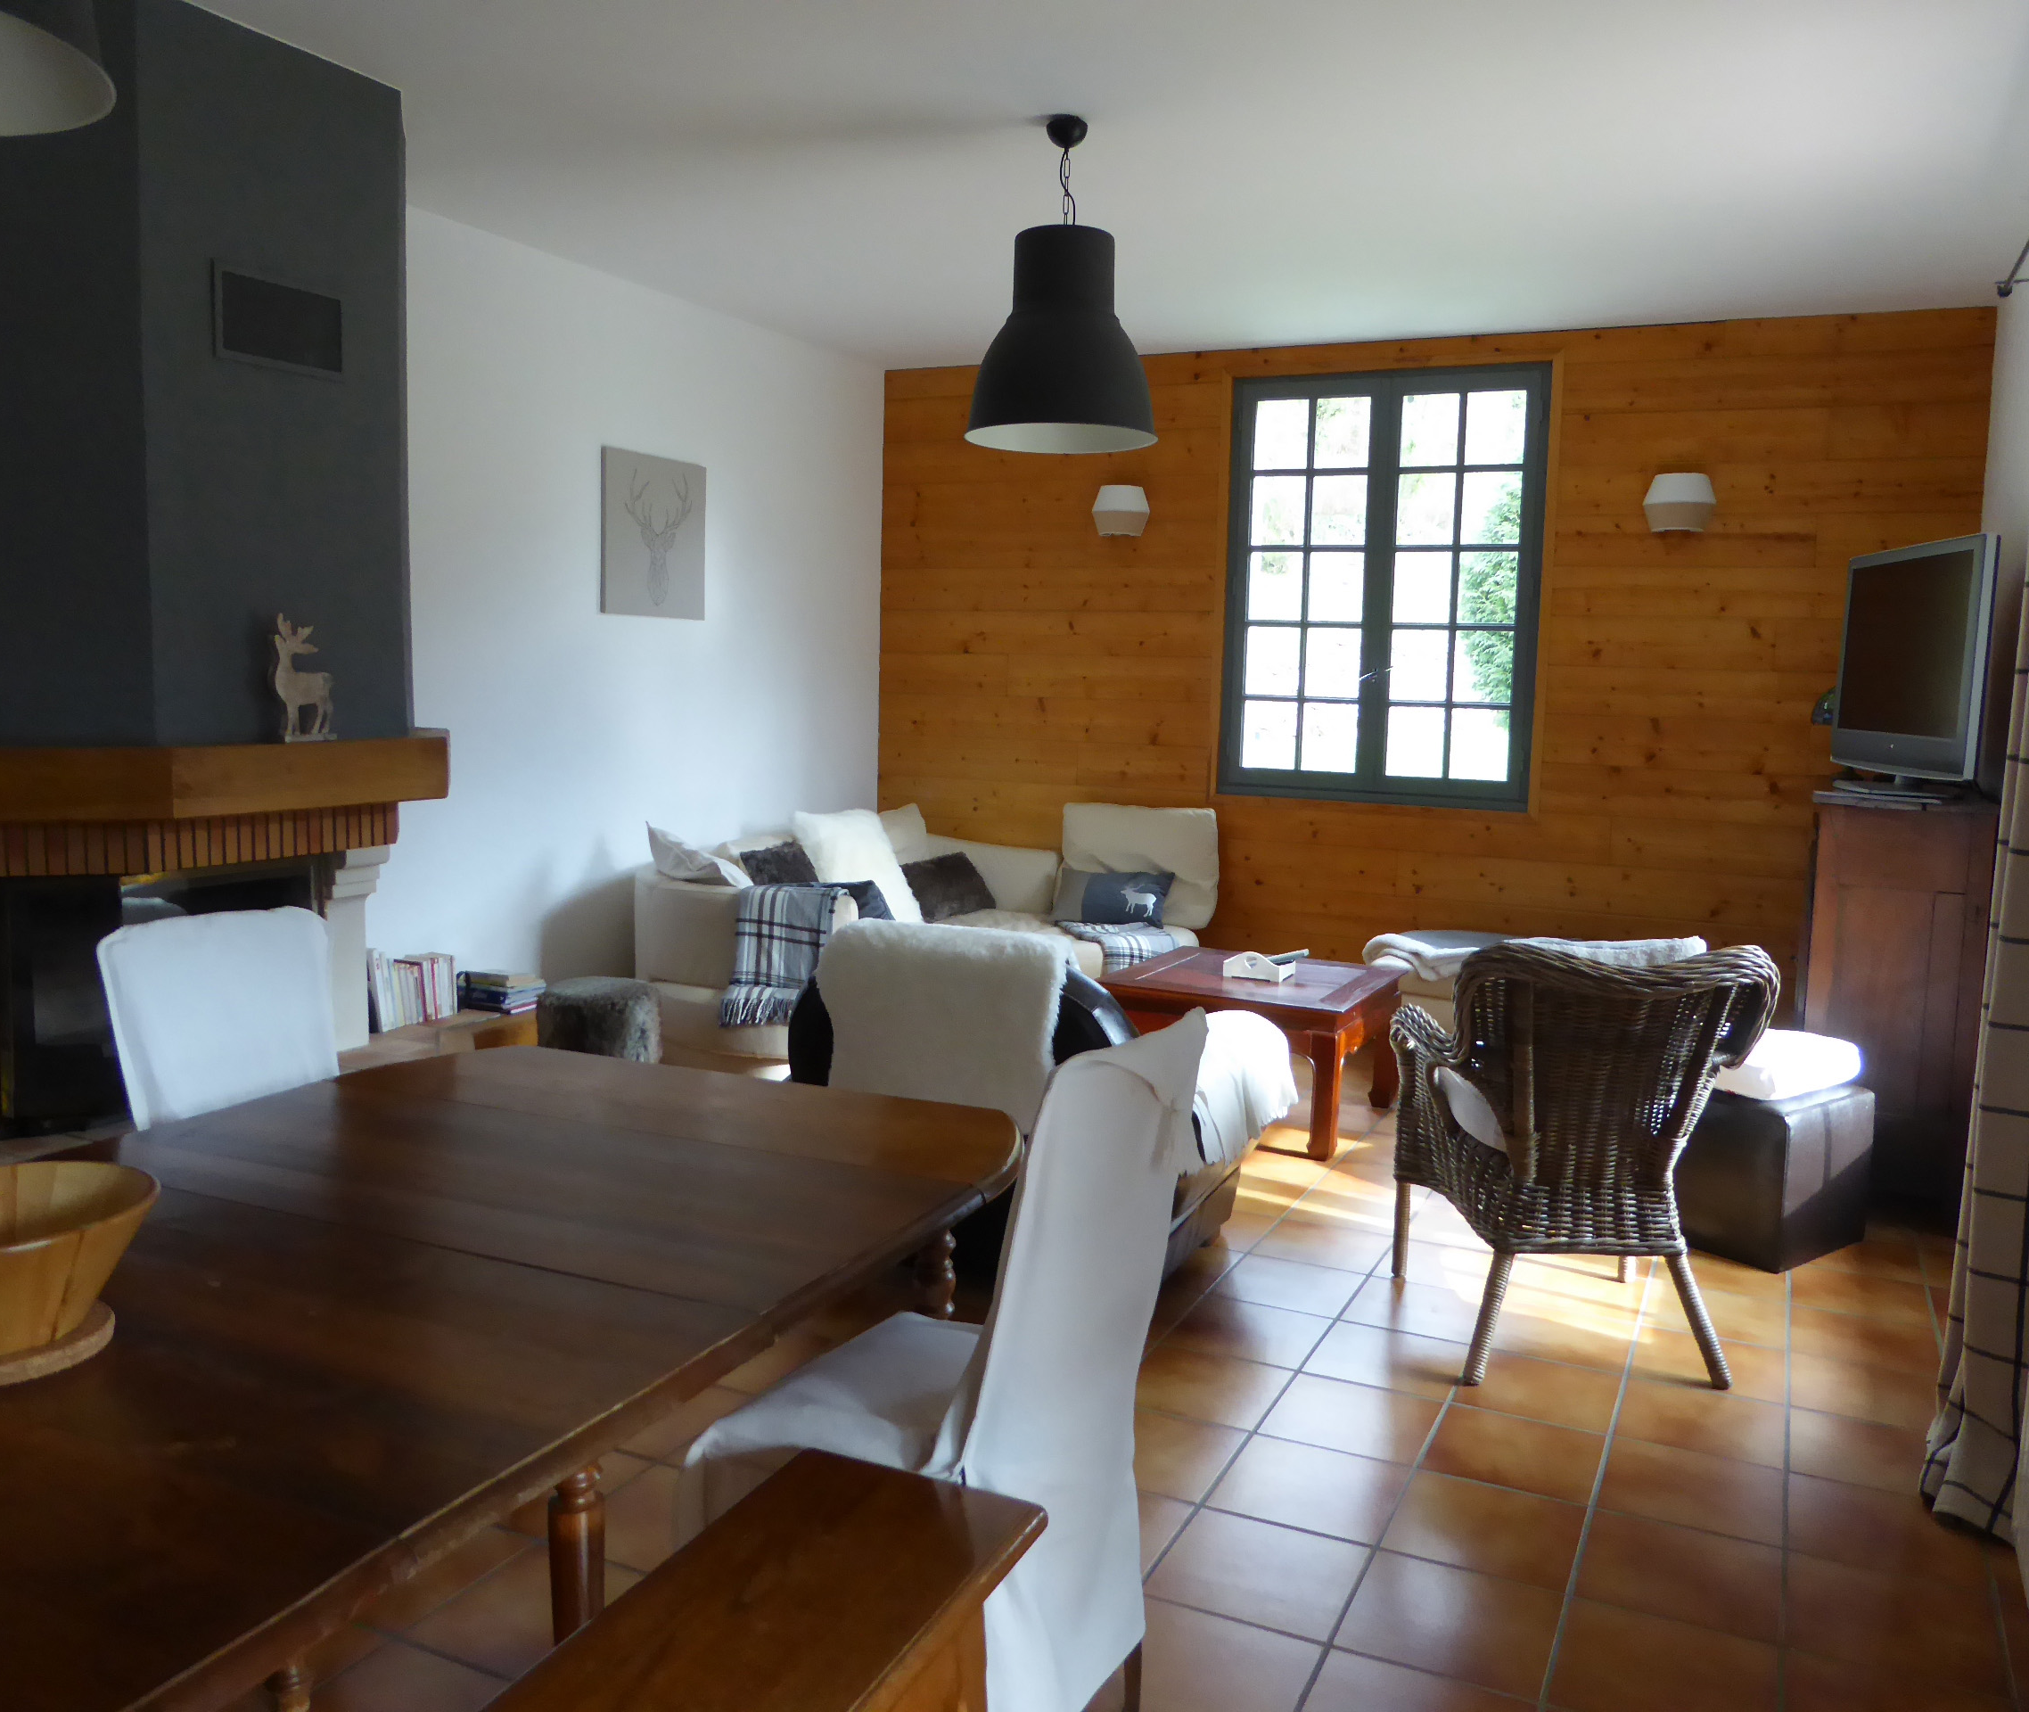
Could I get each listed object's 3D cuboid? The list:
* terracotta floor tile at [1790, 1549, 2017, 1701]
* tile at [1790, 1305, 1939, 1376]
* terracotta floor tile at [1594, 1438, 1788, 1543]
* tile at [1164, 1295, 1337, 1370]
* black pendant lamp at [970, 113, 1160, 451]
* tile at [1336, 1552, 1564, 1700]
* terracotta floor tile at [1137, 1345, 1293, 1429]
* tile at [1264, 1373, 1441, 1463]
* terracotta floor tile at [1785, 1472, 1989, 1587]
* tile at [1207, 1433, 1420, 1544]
[{"bbox_3d":[1.350,1.183,2.532,0.295,0.010,0.295,4,7,25],"label":"terracotta floor tile"},{"bbox_3d":[1.892,1.076,3.657,0.298,0.012,0.298,4,7,25],"label":"tile"},{"bbox_3d":[1.221,1.148,2.972,0.300,0.010,0.300,5,8,25],"label":"terracotta floor tile"},{"bbox_3d":[0.515,1.044,3.596,0.295,0.010,0.295,4,7,25],"label":"tile"},{"bbox_3d":[0.122,-1.383,3.955,0.470,0.751,0.470,1,7,0],"label":"black pendant lamp"},{"bbox_3d":[0.670,1.171,2.519,0.295,0.010,0.295,4,7,25],"label":"tile"},{"bbox_3d":[0.388,1.081,3.348,0.298,0.012,0.298,4,7,25],"label":"terracotta floor tile"},{"bbox_3d":[0.658,1.093,3.194,0.295,0.010,0.295,4,7,25],"label":"tile"},{"bbox_3d":[1.481,1.154,2.805,0.295,0.010,0.295,4,7,25],"label":"terracotta floor tile"},{"bbox_3d":[0.530,1.130,2.941,0.298,0.012,0.298,4,7,25],"label":"tile"}]

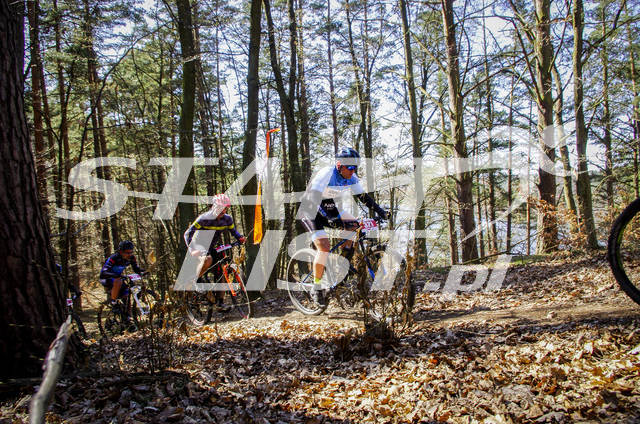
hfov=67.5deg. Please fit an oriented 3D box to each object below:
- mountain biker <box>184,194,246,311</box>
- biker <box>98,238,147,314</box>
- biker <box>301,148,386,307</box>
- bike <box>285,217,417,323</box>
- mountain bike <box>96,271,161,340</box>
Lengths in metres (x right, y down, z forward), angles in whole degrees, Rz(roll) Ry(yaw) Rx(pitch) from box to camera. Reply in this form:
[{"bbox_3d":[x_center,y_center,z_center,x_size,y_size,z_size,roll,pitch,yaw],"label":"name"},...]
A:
[{"bbox_3d":[-1.380,0.535,6.380,0.660,1.540,0.800,0,-1,-40],"label":"mountain biker"},{"bbox_3d":[-3.260,1.170,7.950,0.920,1.400,0.580,-7,-1,38],"label":"biker"},{"bbox_3d":[0.230,0.160,4.760,0.660,1.570,0.820,0,-1,-40],"label":"biker"},{"bbox_3d":[0.230,0.550,4.740,0.680,1.040,1.760,0,-6,-41],"label":"bike"},{"bbox_3d":[-3.190,1.570,7.950,1.820,1.050,0.680,-14,-5,37],"label":"mountain bike"}]

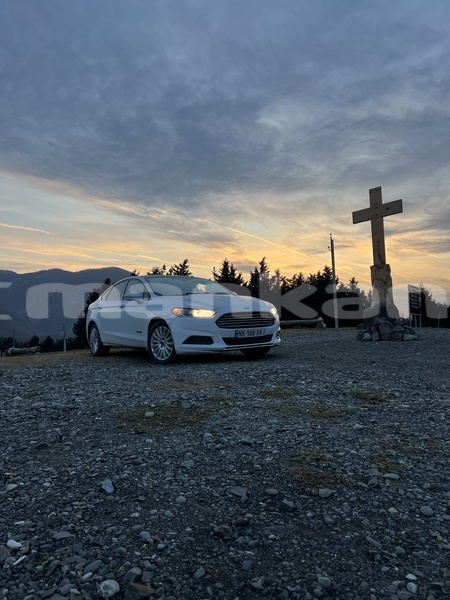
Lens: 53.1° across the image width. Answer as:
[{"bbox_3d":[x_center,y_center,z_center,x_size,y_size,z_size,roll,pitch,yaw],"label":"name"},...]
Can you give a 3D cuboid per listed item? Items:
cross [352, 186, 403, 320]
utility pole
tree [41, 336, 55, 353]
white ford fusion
[{"bbox_3d":[3.934,-1.181,11.542,0.600,3.410,1.480,0,-4,-37],"label":"cross"},{"bbox_3d":[7.480,-1.270,31.100,0.350,6.450,0.280,-3,-3,14],"label":"utility pole"},{"bbox_3d":[-14.966,3.777,38.000,1.250,1.500,1.250,-2,-3,-22],"label":"tree"},{"bbox_3d":[-1.028,0.280,8.130,1.900,1.475,4.870,0,-3,-35],"label":"white ford fusion"}]

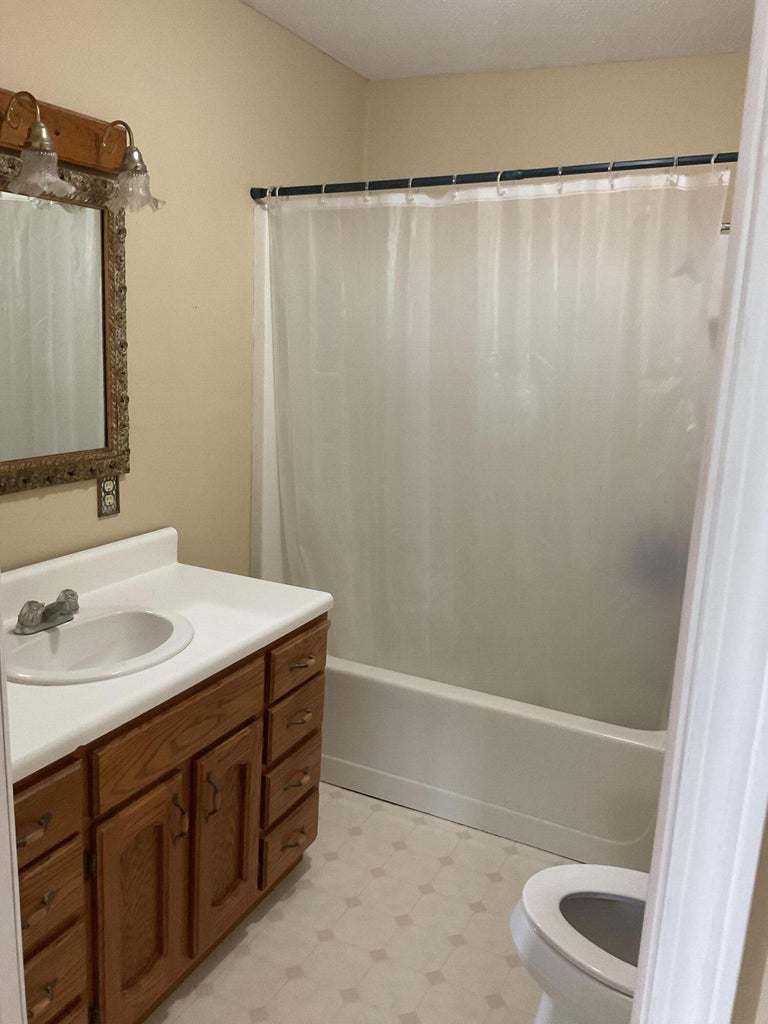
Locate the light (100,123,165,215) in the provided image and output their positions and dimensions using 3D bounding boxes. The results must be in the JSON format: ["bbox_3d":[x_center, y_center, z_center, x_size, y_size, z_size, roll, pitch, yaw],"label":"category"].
[{"bbox_3d":[-0.606,-0.825,2.038,0.176,0.196,0.145,8,13,25],"label":"light"}]

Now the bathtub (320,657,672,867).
[{"bbox_3d":[0.360,0.722,3.039,1.520,0.420,0.745,8,13,25],"label":"bathtub"}]

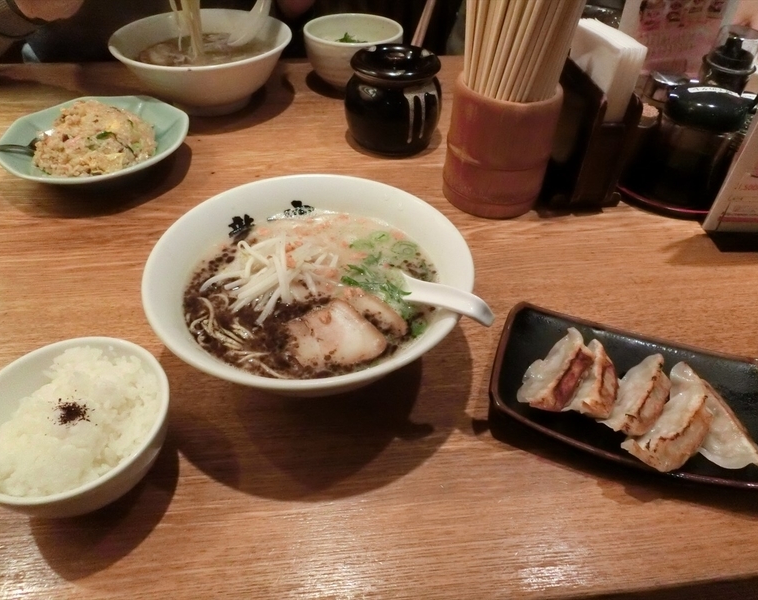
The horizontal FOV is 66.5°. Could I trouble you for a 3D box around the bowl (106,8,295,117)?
[{"bbox_3d":[-0.204,-0.276,0.693,0.201,0.077,0.201,1,43,-1],"label":"bowl"}]

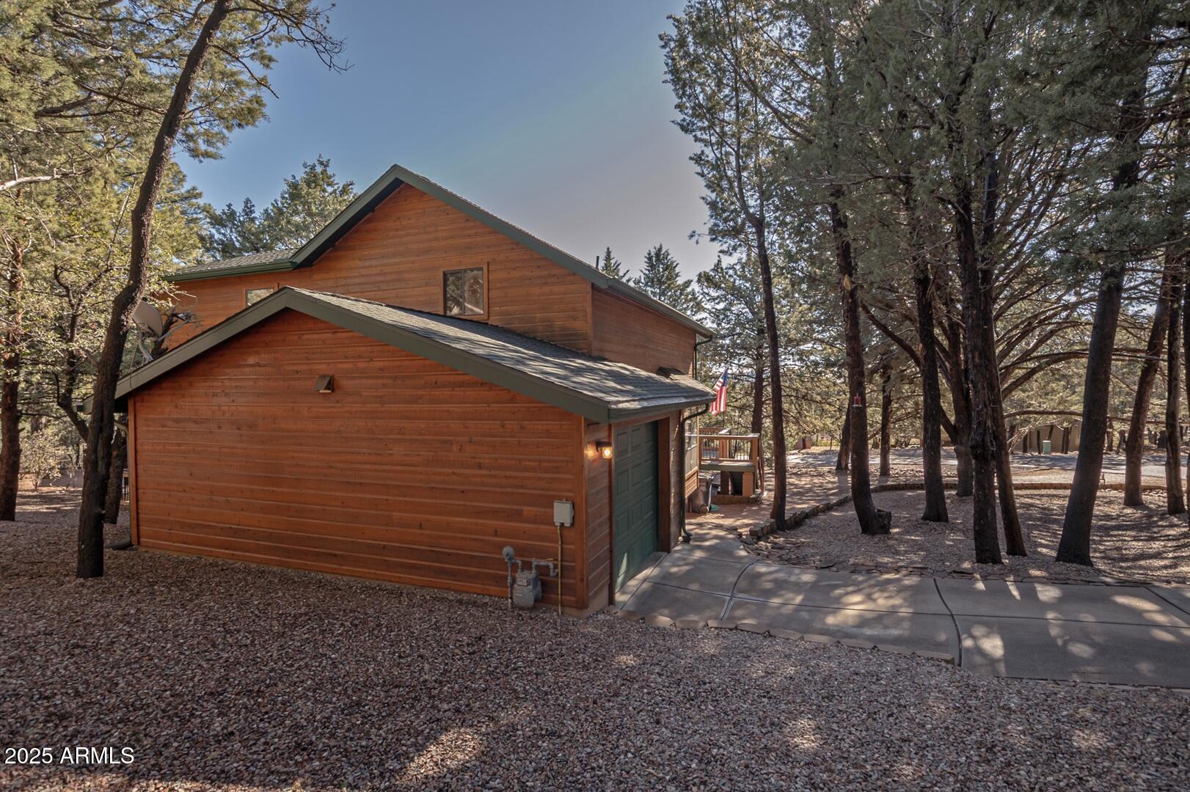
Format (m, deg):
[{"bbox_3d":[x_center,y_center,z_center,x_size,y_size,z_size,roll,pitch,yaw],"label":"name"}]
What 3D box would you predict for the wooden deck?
[{"bbox_3d":[4.796,2.391,20.007,2.400,2.279,2.900,0,1,21],"label":"wooden deck"}]

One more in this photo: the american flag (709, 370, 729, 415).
[{"bbox_3d":[4.066,-0.122,18.400,0.620,1.500,0.250,0,1,21],"label":"american flag"}]

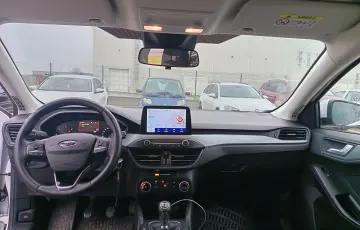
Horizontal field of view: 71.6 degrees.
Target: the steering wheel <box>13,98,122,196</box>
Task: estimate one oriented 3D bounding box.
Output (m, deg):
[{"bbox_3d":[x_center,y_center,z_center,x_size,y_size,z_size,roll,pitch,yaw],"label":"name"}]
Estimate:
[{"bbox_3d":[-0.402,0.110,0.927,0.370,0.370,0.100,-3,-24,-6],"label":"steering wheel"}]

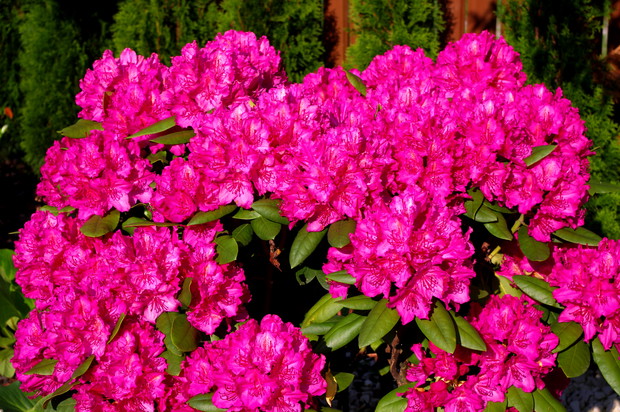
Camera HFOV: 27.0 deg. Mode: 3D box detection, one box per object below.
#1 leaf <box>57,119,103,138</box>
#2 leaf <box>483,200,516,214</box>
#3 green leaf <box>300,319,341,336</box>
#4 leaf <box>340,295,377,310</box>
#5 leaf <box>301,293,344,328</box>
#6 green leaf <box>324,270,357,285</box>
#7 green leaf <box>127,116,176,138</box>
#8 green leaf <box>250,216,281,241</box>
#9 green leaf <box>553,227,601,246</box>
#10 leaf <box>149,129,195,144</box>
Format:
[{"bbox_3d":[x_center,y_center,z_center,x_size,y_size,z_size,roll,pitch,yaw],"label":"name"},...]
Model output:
[{"bbox_3d":[-0.340,-0.116,1.940,0.079,0.012,0.037,-6,27,-7],"label":"leaf"},{"bbox_3d":[0.280,0.000,1.900,0.060,0.012,0.035,16,24,0],"label":"leaf"},{"bbox_3d":[0.017,0.167,1.800,0.060,0.013,0.032,-11,24,-14],"label":"green leaf"},{"bbox_3d":[0.070,0.139,1.840,0.068,0.012,0.035,3,26,-8],"label":"leaf"},{"bbox_3d":[0.018,0.146,1.790,0.069,0.014,0.034,-36,43,-17],"label":"leaf"},{"bbox_3d":[0.050,0.098,1.800,0.058,0.012,0.034,1,22,-10],"label":"green leaf"},{"bbox_3d":[-0.233,-0.115,1.920,0.089,0.012,0.036,-22,31,-20],"label":"green leaf"},{"bbox_3d":[-0.065,0.030,1.900,0.042,0.012,0.060,-13,55,-14],"label":"green leaf"},{"bbox_3d":[0.390,0.045,1.880,0.087,0.012,0.037,13,25,0],"label":"green leaf"},{"bbox_3d":[-0.202,-0.103,1.930,0.081,0.012,0.036,-9,28,-22],"label":"leaf"}]

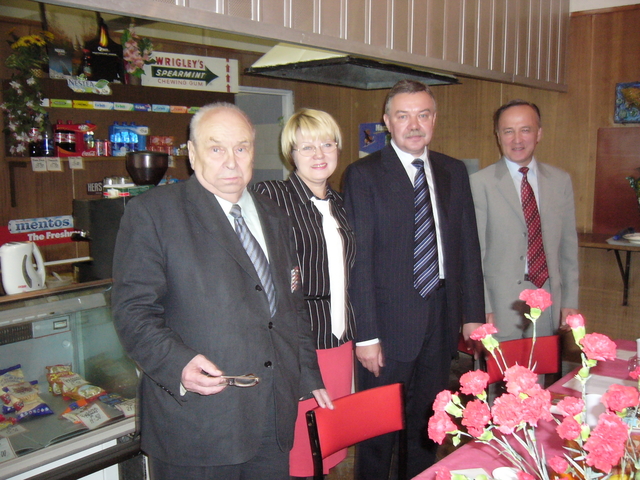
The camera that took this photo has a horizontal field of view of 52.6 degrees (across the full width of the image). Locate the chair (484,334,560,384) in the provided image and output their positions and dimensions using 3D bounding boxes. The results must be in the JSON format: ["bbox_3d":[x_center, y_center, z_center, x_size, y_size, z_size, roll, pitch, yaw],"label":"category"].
[{"bbox_3d":[0.925,0.840,2.538,0.400,0.810,0.480,-3,8,-21],"label":"chair"}]

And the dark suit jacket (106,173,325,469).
[{"bbox_3d":[-0.271,0.210,1.712,0.570,0.750,0.400,-7,10,-40],"label":"dark suit jacket"}]

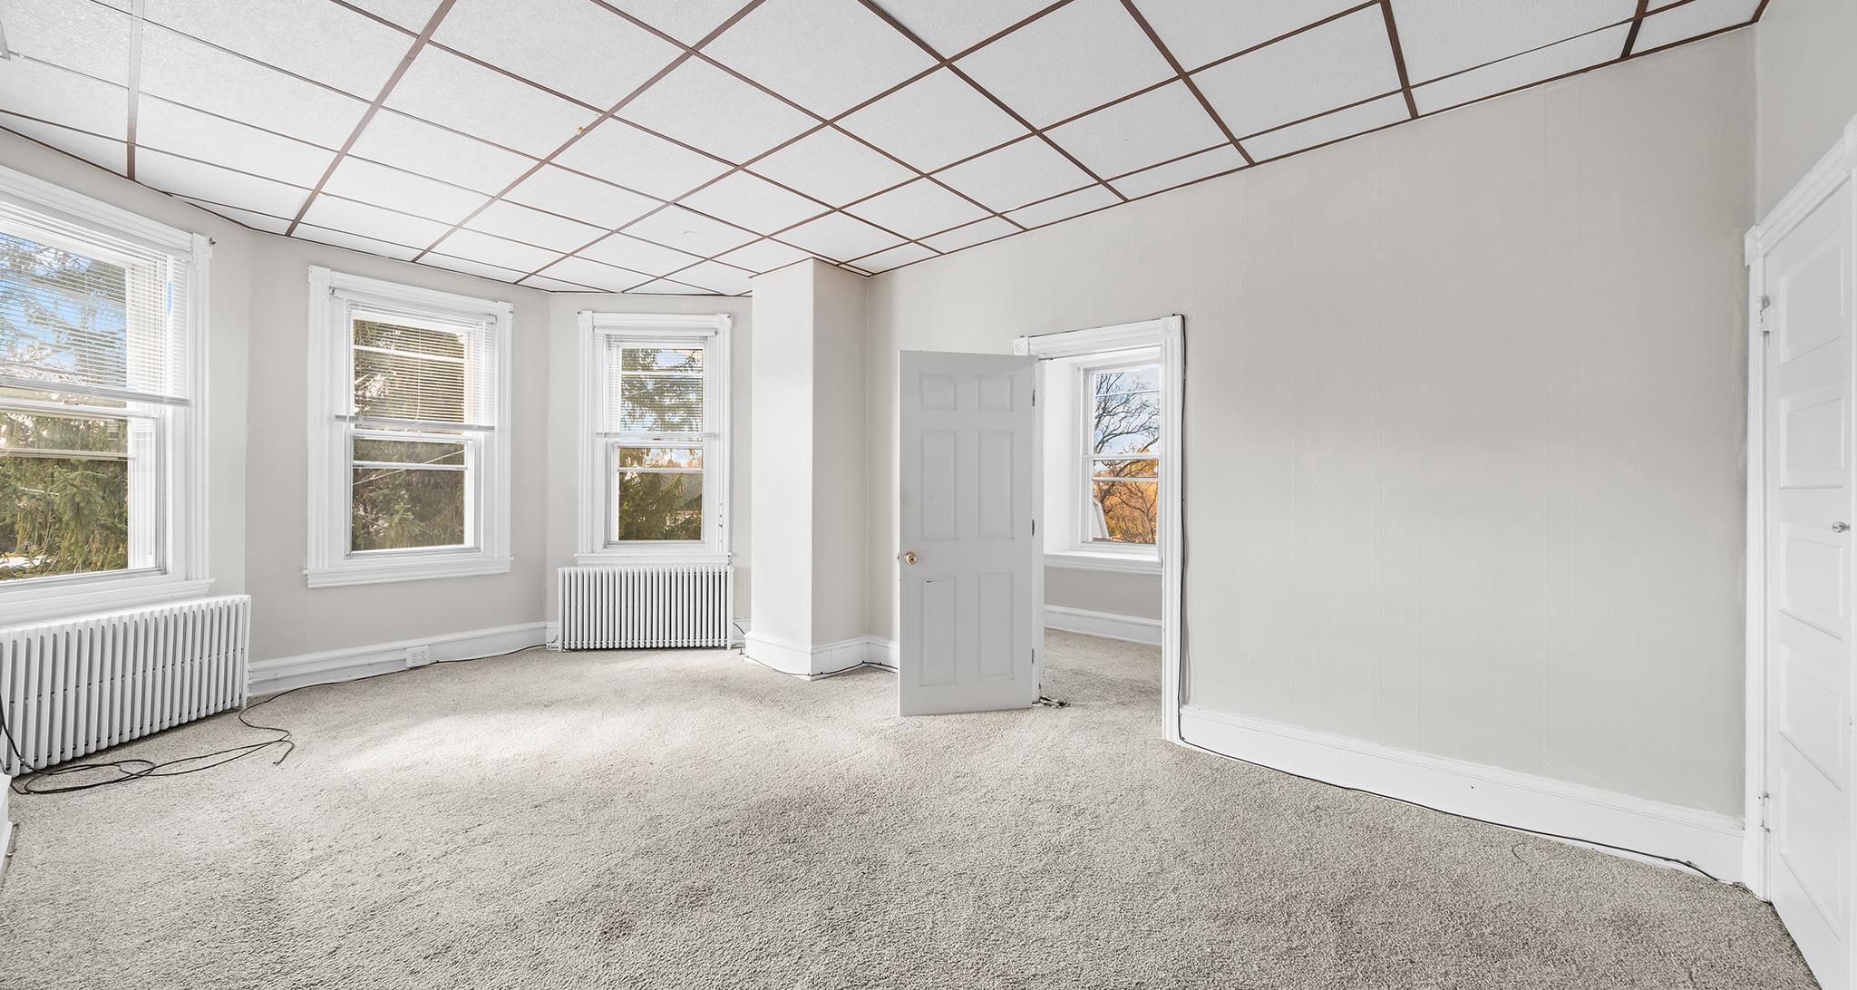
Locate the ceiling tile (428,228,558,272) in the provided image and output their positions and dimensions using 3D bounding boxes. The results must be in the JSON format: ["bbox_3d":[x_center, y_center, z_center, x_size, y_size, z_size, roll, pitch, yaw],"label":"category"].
[{"bbox_3d":[-2.750,-1.554,4.307,0.600,0.020,0.600,1,1,40],"label":"ceiling tile"}]

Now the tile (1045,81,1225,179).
[{"bbox_3d":[0.896,-1.534,2.859,0.600,0.020,0.600,1,1,40],"label":"tile"}]

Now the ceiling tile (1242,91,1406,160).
[{"bbox_3d":[1.664,-1.547,2.829,0.595,0.020,0.280,0,1,39],"label":"ceiling tile"}]

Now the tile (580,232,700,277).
[{"bbox_3d":[-1.875,-1.555,4.373,0.597,0.020,0.597,0,1,39],"label":"tile"}]

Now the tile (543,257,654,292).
[{"bbox_3d":[-2.367,-1.564,4.787,0.600,0.020,0.600,1,1,40],"label":"tile"}]

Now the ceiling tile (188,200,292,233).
[{"bbox_3d":[-3.791,-1.530,3.677,0.370,0.022,0.448,1,1,40],"label":"ceiling tile"}]

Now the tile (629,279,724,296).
[{"bbox_3d":[-1.955,-1.573,5.225,0.570,0.020,0.570,1,1,40],"label":"tile"}]

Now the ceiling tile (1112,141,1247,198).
[{"bbox_3d":[1.193,-1.550,3.219,0.595,0.020,0.280,0,1,39],"label":"ceiling tile"}]

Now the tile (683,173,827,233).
[{"bbox_3d":[-0.915,-1.538,3.560,0.600,0.022,0.600,1,1,40],"label":"tile"}]

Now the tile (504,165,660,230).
[{"bbox_3d":[-1.793,-1.543,3.503,0.597,0.020,0.597,0,1,39],"label":"tile"}]

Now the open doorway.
[{"bbox_3d":[0.936,0.165,3.716,0.969,2.145,0.158,1,1,40],"label":"open doorway"}]

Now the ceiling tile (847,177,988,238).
[{"bbox_3d":[-0.050,-1.542,3.644,0.600,0.022,0.600,1,1,40],"label":"ceiling tile"}]

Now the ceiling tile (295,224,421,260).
[{"bbox_3d":[-3.475,-1.545,4.101,0.285,0.020,0.595,0,1,39],"label":"ceiling tile"}]

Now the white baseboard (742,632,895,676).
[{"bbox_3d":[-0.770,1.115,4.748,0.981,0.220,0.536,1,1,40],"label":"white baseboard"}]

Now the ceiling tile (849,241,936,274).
[{"bbox_3d":[-0.232,-1.561,4.413,0.600,0.020,0.293,1,1,40],"label":"ceiling tile"}]

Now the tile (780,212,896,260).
[{"bbox_3d":[-0.535,-1.556,4.067,0.597,0.020,0.597,0,1,39],"label":"tile"}]

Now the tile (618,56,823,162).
[{"bbox_3d":[-0.837,-1.523,2.701,0.600,0.022,0.600,1,1,40],"label":"tile"}]

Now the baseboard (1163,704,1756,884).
[{"bbox_3d":[1.981,1.173,2.789,1.830,0.200,0.024,0,1,39],"label":"baseboard"}]

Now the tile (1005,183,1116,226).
[{"bbox_3d":[0.718,-1.548,3.601,0.600,0.020,0.294,1,1,40],"label":"tile"}]

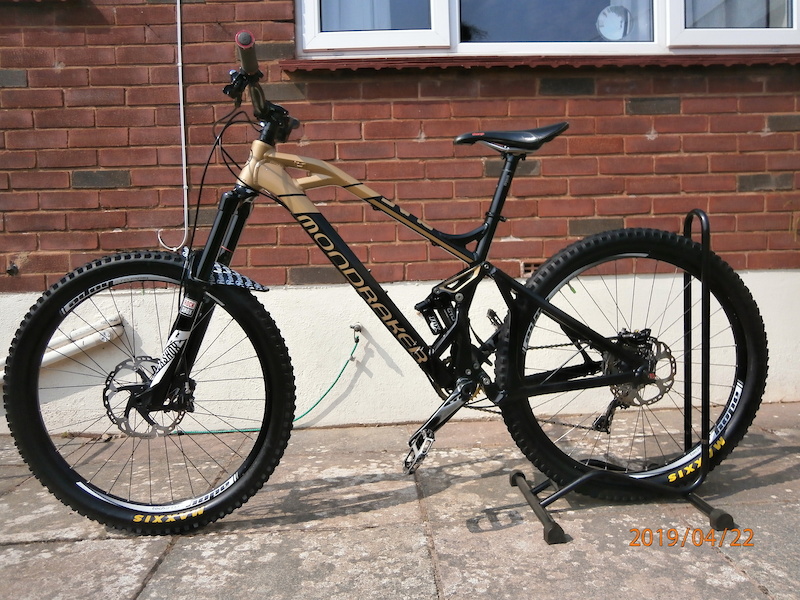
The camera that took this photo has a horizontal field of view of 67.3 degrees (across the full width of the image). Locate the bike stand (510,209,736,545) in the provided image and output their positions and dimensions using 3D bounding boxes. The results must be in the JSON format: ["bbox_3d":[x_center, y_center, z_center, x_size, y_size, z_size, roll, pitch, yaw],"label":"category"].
[{"bbox_3d":[0.549,0.156,1.553,0.460,0.770,0.360,-2,4,-4],"label":"bike stand"}]

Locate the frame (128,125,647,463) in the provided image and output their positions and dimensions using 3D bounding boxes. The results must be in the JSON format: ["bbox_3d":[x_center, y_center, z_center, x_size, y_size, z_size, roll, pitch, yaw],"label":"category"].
[{"bbox_3d":[-0.008,-0.030,1.515,1.260,0.760,0.220,-2,4,-2],"label":"frame"}]

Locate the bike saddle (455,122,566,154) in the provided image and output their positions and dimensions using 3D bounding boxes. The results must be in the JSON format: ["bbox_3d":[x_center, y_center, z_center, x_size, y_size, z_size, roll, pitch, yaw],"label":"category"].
[{"bbox_3d":[0.274,-0.406,1.510,0.275,0.072,0.140,-2,4,-2],"label":"bike saddle"}]

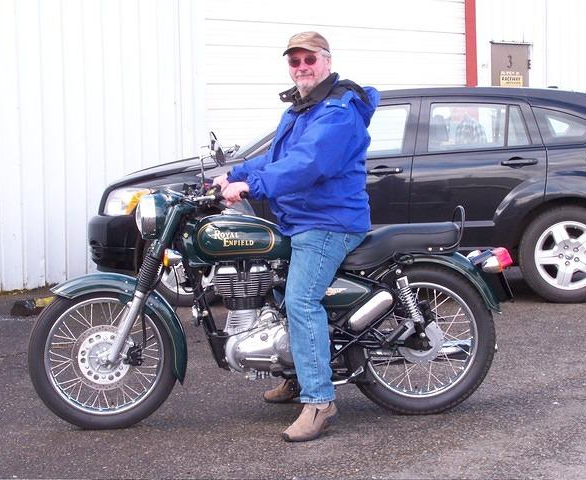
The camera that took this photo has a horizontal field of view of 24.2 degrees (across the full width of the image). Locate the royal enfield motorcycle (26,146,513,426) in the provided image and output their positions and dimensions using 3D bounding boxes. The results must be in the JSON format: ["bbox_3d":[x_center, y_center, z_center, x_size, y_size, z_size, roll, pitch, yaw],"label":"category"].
[{"bbox_3d":[-0.074,0.188,5.951,2.142,1.218,0.812,-2,5,-8],"label":"royal enfield motorcycle"}]

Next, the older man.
[{"bbox_3d":[0.024,-0.055,5.964,0.670,1.695,0.771,-2,5,-11],"label":"older man"}]

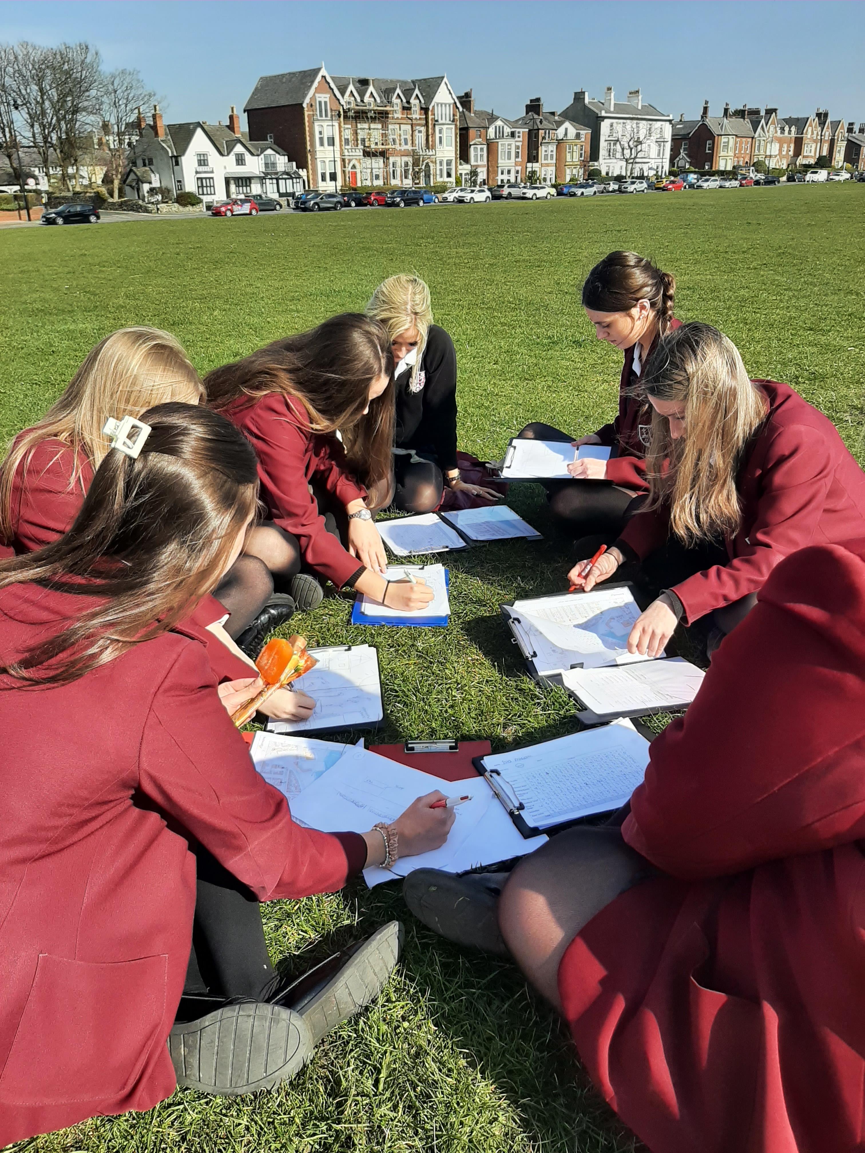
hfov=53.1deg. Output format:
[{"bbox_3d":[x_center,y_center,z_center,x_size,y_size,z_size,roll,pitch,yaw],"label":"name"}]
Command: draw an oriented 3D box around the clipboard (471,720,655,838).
[{"bbox_3d":[0.276,0.354,1.562,0.340,0.018,0.235,-11,26,-19],"label":"clipboard"}]

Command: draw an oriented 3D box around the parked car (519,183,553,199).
[{"bbox_3d":[12.626,-46.534,104.682,4.350,1.600,1.820,-23,31,-40],"label":"parked car"}]

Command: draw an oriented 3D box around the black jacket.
[{"bbox_3d":[-0.095,-0.615,2.980,0.400,0.490,0.310,9,27,21],"label":"black jacket"}]

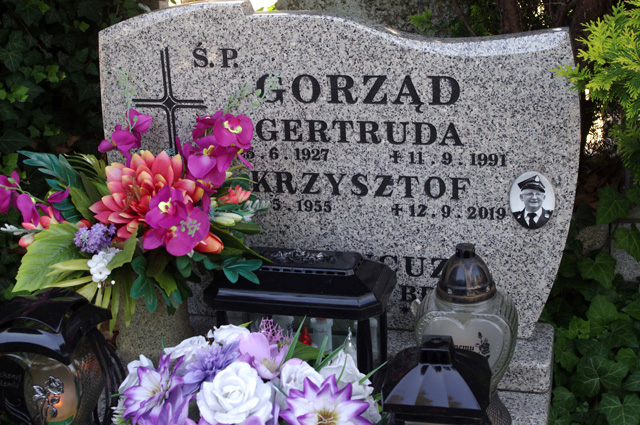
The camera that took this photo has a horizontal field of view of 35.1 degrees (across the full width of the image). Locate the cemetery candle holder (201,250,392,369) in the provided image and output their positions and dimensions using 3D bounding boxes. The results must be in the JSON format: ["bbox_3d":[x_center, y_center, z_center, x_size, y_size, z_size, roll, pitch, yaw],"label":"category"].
[{"bbox_3d":[-0.031,0.229,1.945,0.338,0.316,0.214,3,19,15],"label":"cemetery candle holder"}]

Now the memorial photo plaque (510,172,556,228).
[{"bbox_3d":[0.417,-0.021,1.988,0.088,0.120,0.009,3,19,15],"label":"memorial photo plaque"}]

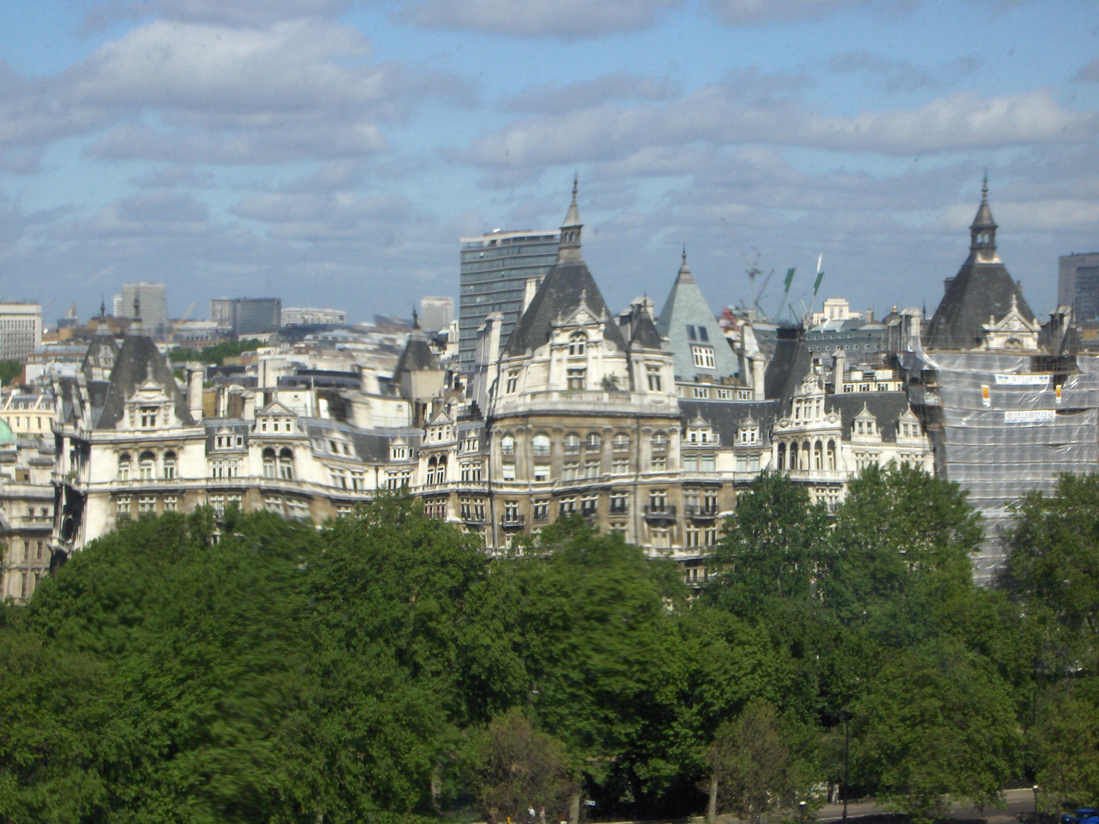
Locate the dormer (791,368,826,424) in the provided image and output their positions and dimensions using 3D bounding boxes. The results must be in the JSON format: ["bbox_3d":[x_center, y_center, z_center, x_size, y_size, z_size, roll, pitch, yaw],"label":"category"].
[{"bbox_3d":[29.905,-1.843,384.500,3.750,6.400,1.800,0,1,-15],"label":"dormer"}]

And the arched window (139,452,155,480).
[{"bbox_3d":[-44.090,5.921,365.000,1.750,3.050,0.400,0,1,-15],"label":"arched window"}]

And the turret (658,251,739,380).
[{"bbox_3d":[16.590,-11.850,409.000,10.500,16.900,10.500,-1,2,-20],"label":"turret"}]

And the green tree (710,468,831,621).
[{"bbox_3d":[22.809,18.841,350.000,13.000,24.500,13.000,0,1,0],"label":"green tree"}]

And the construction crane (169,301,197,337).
[{"bbox_3d":[-164.573,-41.716,1500.000,12.500,16.000,3.000,0,1,0],"label":"construction crane"}]

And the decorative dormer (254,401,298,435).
[{"bbox_3d":[-31.420,0.690,383.000,4.900,3.850,2.500,0,1,-8],"label":"decorative dormer"}]

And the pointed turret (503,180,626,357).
[{"bbox_3d":[1.607,-16.345,384.000,11.400,20.300,11.400,0,1,-15],"label":"pointed turret"}]

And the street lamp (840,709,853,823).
[{"bbox_3d":[27.280,32.580,307.000,1.100,10.000,0.600,0,1,0],"label":"street lamp"}]

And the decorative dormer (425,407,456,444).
[{"bbox_3d":[-12.680,1.590,386.000,3.800,4.200,2.500,0,2,-14],"label":"decorative dormer"}]

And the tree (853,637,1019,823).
[{"bbox_3d":[34.730,29.090,300.000,15.300,17.300,15.000,0,1,0],"label":"tree"}]

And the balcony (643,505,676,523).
[{"bbox_3d":[12.760,11.810,387.000,3.800,2.000,1.200,0,1,-10],"label":"balcony"}]

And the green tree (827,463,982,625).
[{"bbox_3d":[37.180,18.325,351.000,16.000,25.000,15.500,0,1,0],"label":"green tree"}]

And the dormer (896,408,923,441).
[{"bbox_3d":[41.978,1.397,389.000,2.650,3.850,1.700,0,1,-15],"label":"dormer"}]

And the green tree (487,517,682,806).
[{"bbox_3d":[3.389,23.420,315.000,18.200,27.500,17.500,0,1,0],"label":"green tree"}]

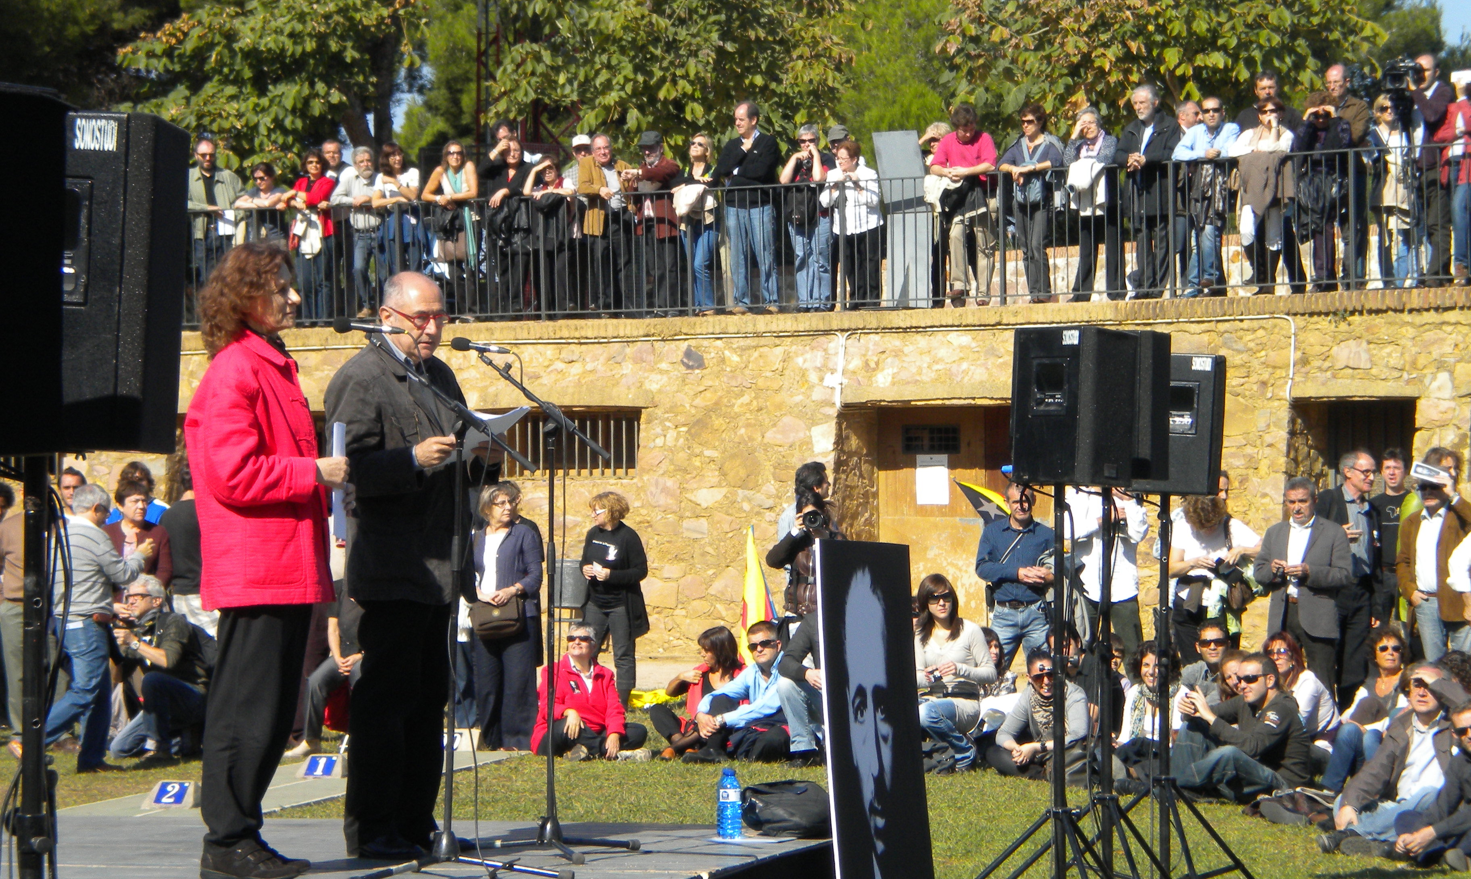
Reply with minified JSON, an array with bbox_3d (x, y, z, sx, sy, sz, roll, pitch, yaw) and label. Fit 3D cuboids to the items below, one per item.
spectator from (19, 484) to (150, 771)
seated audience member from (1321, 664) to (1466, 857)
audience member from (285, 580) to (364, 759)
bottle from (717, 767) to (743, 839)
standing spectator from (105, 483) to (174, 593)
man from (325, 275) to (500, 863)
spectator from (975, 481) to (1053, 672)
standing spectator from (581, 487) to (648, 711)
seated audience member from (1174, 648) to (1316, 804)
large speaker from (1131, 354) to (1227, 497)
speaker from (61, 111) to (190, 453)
[{"bbox_3d":[-3.852,1.112,26.400,0.640,1.680,0.460,0,0,-22],"label":"spectator"},{"bbox_3d":[2.954,1.440,20.000,0.600,0.830,0.740,-1,-1,31],"label":"seated audience member"},{"bbox_3d":[-2.281,1.241,26.400,0.600,1.270,0.850,0,-1,20],"label":"audience member"},{"bbox_3d":[-0.017,1.091,13.400,0.072,0.212,0.072,-1,-1,0],"label":"bottle"},{"bbox_3d":[-3.706,1.074,27.700,0.480,1.640,0.320,0,0,3],"label":"standing spectator"},{"bbox_3d":[-0.949,0.357,12.900,0.540,1.688,0.450,0,-1,-43],"label":"man"},{"bbox_3d":[1.663,1.085,26.400,0.520,1.680,0.380,0,-1,-6],"label":"spectator"},{"bbox_3d":[-0.878,1.177,32.300,0.480,1.620,0.340,-1,-1,30],"label":"standing spectator"},{"bbox_3d":[2.564,1.452,22.600,0.650,0.770,0.520,0,-1,-29],"label":"seated audience member"},{"bbox_3d":[1.648,-0.056,16.600,0.380,0.522,0.300,3,-1,10],"label":"large speaker"},{"bbox_3d":[-1.131,-0.254,7.400,0.370,0.550,0.350,0,-1,10],"label":"speaker"}]

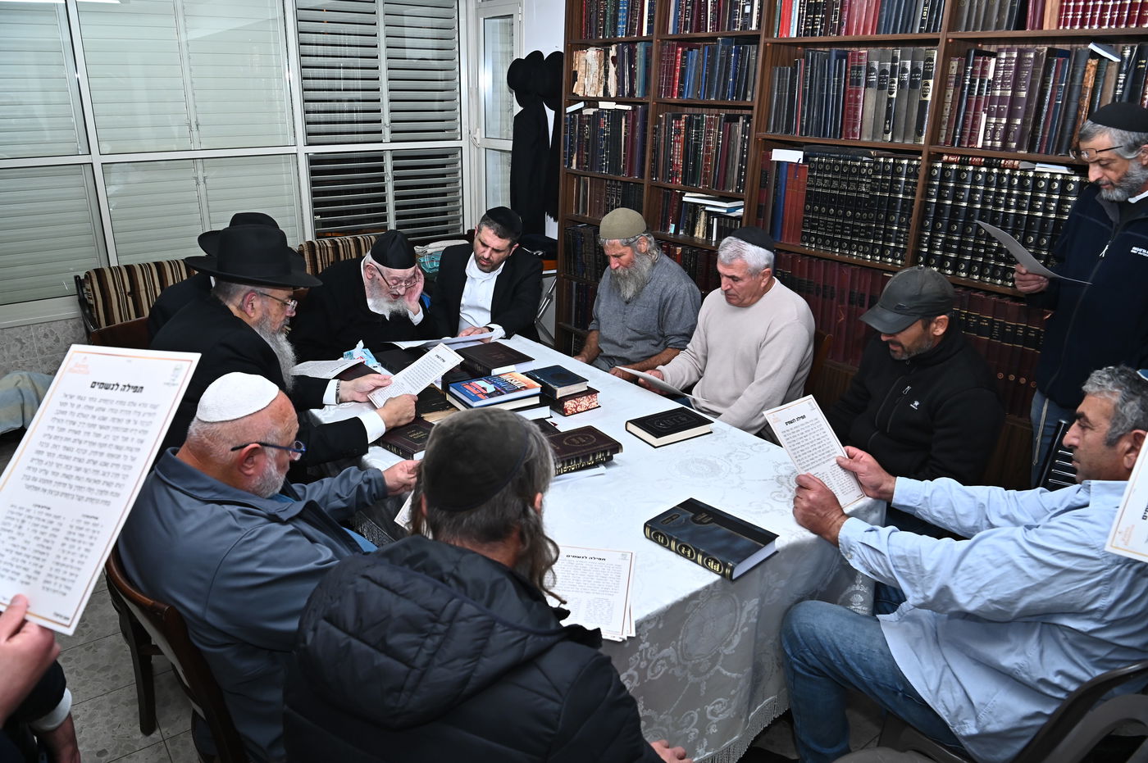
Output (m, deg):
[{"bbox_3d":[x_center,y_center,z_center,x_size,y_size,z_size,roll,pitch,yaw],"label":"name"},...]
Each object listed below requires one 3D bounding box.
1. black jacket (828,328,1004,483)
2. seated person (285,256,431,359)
[{"bbox_3d":[1.025,0.116,2.375,0.470,0.600,0.570,-16,26,-40],"label":"black jacket"},{"bbox_3d":[-0.762,0.038,2.982,0.580,1.255,0.850,-17,27,-41],"label":"seated person"}]

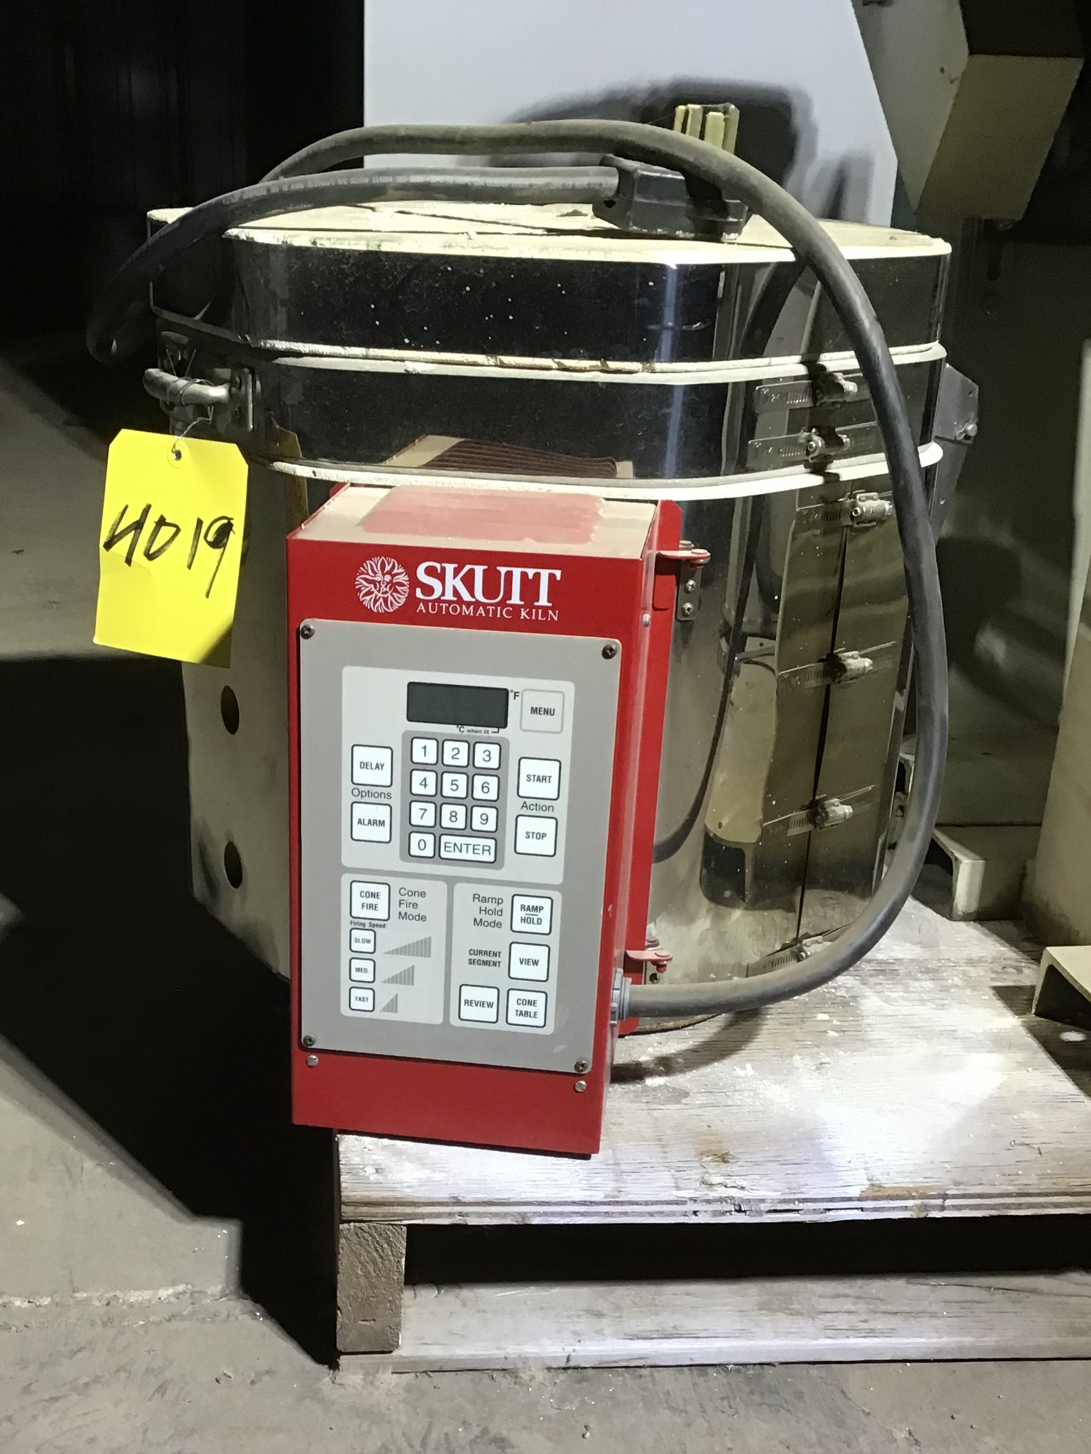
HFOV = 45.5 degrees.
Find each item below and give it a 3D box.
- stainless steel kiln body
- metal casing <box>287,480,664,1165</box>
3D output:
[{"bbox_3d":[-0.003,-0.137,1.055,0.552,0.493,0.536,4,23,6],"label":"stainless steel kiln body"},{"bbox_3d":[-0.040,0.055,0.755,0.177,0.352,0.124,4,23,6],"label":"metal casing"}]

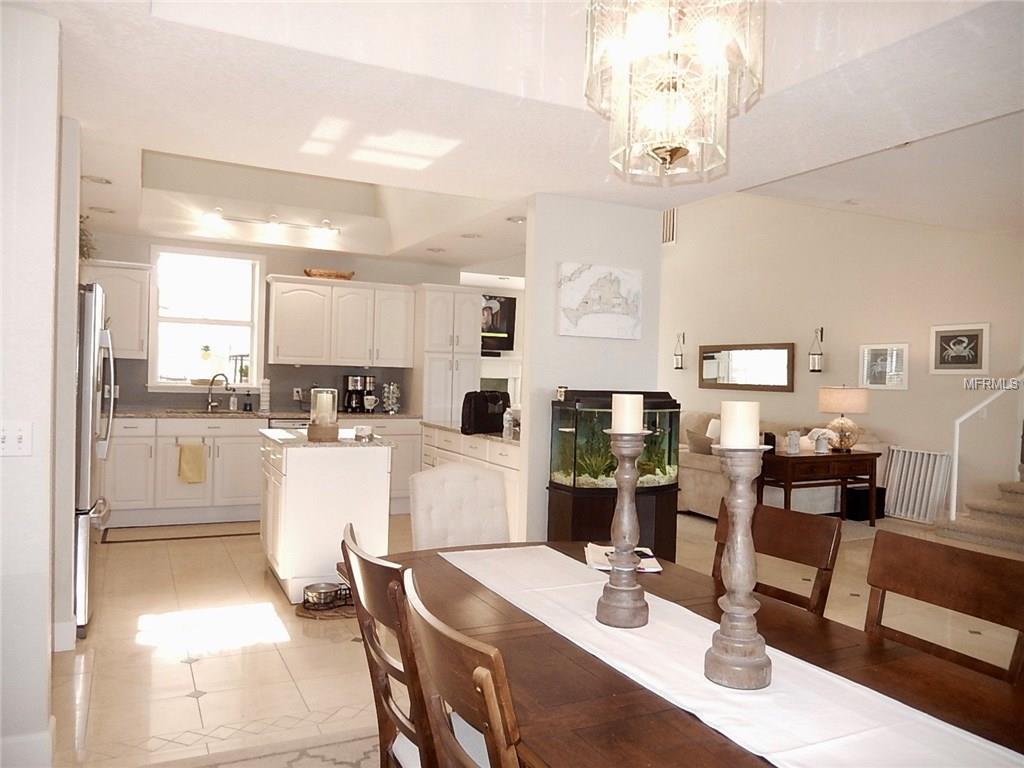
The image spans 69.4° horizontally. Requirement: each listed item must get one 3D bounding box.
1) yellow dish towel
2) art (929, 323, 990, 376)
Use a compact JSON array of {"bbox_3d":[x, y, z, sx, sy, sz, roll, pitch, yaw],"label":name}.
[{"bbox_3d":[-2.701,0.667,6.260,0.214,0.369,0.050,1,1,-26],"label":"yellow dish towel"},{"bbox_3d":[4.343,-0.336,7.215,0.030,0.478,0.582,1,1,-26],"label":"art"}]

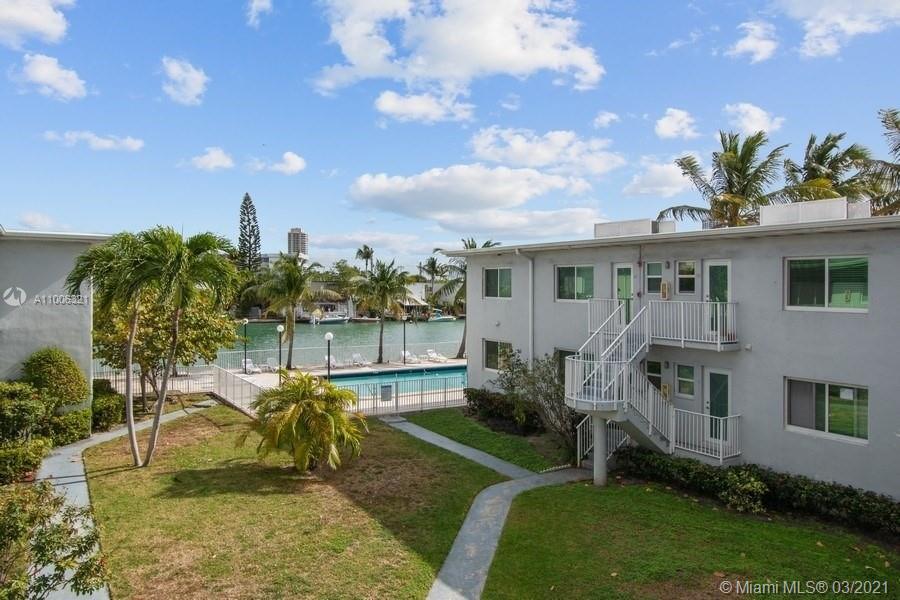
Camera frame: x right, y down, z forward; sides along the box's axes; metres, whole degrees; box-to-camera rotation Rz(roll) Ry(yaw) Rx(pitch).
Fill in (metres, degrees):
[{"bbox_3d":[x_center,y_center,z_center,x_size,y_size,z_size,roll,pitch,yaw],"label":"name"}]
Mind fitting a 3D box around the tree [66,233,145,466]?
[{"bbox_3d":[-9.260,1.431,16.329,2.450,6.200,2.600,0,1,0],"label":"tree"}]

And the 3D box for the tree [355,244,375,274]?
[{"bbox_3d":[-18.497,-4.696,129.869,4.500,14.179,4.500,0,1,0],"label":"tree"}]

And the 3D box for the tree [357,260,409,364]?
[{"bbox_3d":[-4.271,0.838,38.017,3.700,6.423,3.700,0,1,0],"label":"tree"}]

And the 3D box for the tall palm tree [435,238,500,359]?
[{"bbox_3d":[1.208,-0.009,40.787,4.600,8.058,4.500,0,1,0],"label":"tall palm tree"}]

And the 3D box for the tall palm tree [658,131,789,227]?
[{"bbox_3d":[13.244,-1.775,28.886,6.200,12.326,6.000,0,1,0],"label":"tall palm tree"}]

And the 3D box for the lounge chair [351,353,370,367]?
[{"bbox_3d":[-5.500,3.619,37.292,1.550,0.880,0.680,0,1,-31],"label":"lounge chair"}]

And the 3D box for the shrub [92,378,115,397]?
[{"bbox_3d":[-13.589,3.759,23.388,1.100,1.250,1.200,0,1,0],"label":"shrub"}]

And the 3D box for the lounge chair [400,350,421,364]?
[{"bbox_3d":[-2.514,3.605,38.692,1.550,0.880,0.680,0,1,-31],"label":"lounge chair"}]

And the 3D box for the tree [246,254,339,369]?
[{"bbox_3d":[-9.294,0.768,35.173,5.200,6.629,5.000,0,1,0],"label":"tree"}]

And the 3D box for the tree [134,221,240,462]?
[{"bbox_3d":[-7.185,1.354,16.330,2.700,6.371,2.700,0,1,0],"label":"tree"}]

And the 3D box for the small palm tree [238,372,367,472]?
[{"bbox_3d":[-3.978,3.341,16.288,3.200,2.426,3.000,0,1,0],"label":"small palm tree"}]

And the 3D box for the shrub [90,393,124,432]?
[{"bbox_3d":[-11.998,3.886,20.890,1.250,1.100,1.250,0,1,0],"label":"shrub"}]

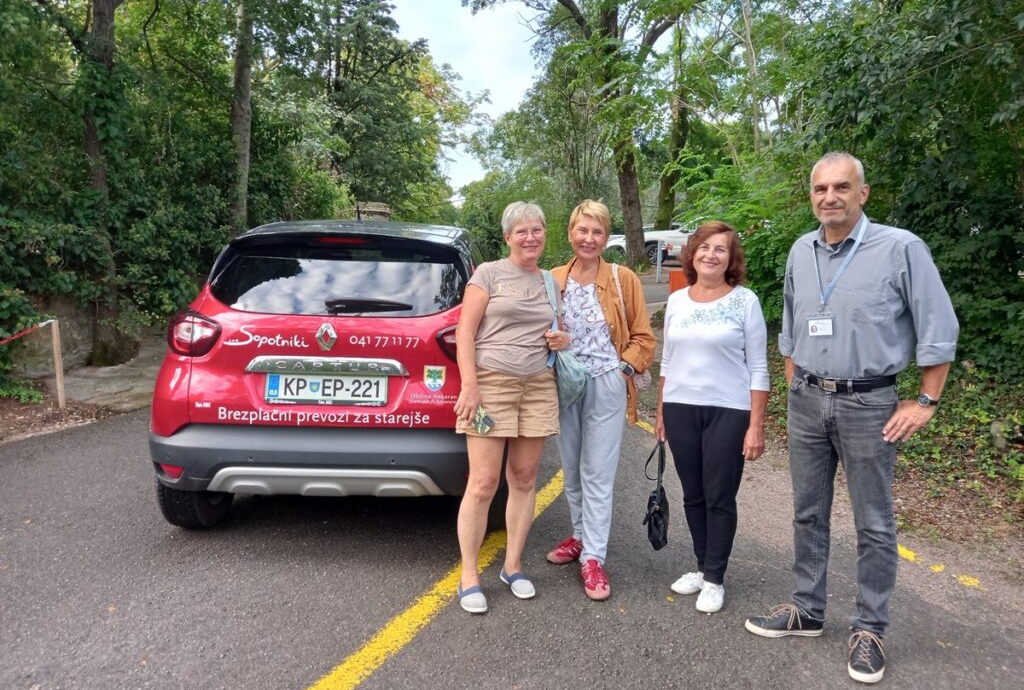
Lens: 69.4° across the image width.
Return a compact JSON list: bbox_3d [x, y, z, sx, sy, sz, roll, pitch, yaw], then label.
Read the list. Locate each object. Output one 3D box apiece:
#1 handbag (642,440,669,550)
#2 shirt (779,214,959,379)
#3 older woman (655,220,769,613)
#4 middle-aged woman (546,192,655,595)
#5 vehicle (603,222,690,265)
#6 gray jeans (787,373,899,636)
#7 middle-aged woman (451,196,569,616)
[{"bbox_3d":[0.594,0.619,3.060,0.110,0.430,0.240,2,9,3],"label":"handbag"},{"bbox_3d":[1.266,-0.170,2.640,0.610,0.590,0.360,9,11,38],"label":"shirt"},{"bbox_3d":[0.839,0.289,3.080,0.480,1.610,0.300,4,9,13],"label":"older woman"},{"bbox_3d":[0.381,0.229,3.220,0.500,1.660,0.340,3,9,6],"label":"middle-aged woman"},{"bbox_3d":[6.179,-3.583,25.600,4.500,1.660,1.830,1,9,-7],"label":"vehicle"},{"bbox_3d":[1.225,0.580,2.740,0.420,0.990,0.310,9,11,38],"label":"gray jeans"},{"bbox_3d":[-0.010,0.252,2.980,0.480,1.630,0.330,0,9,-10],"label":"middle-aged woman"}]

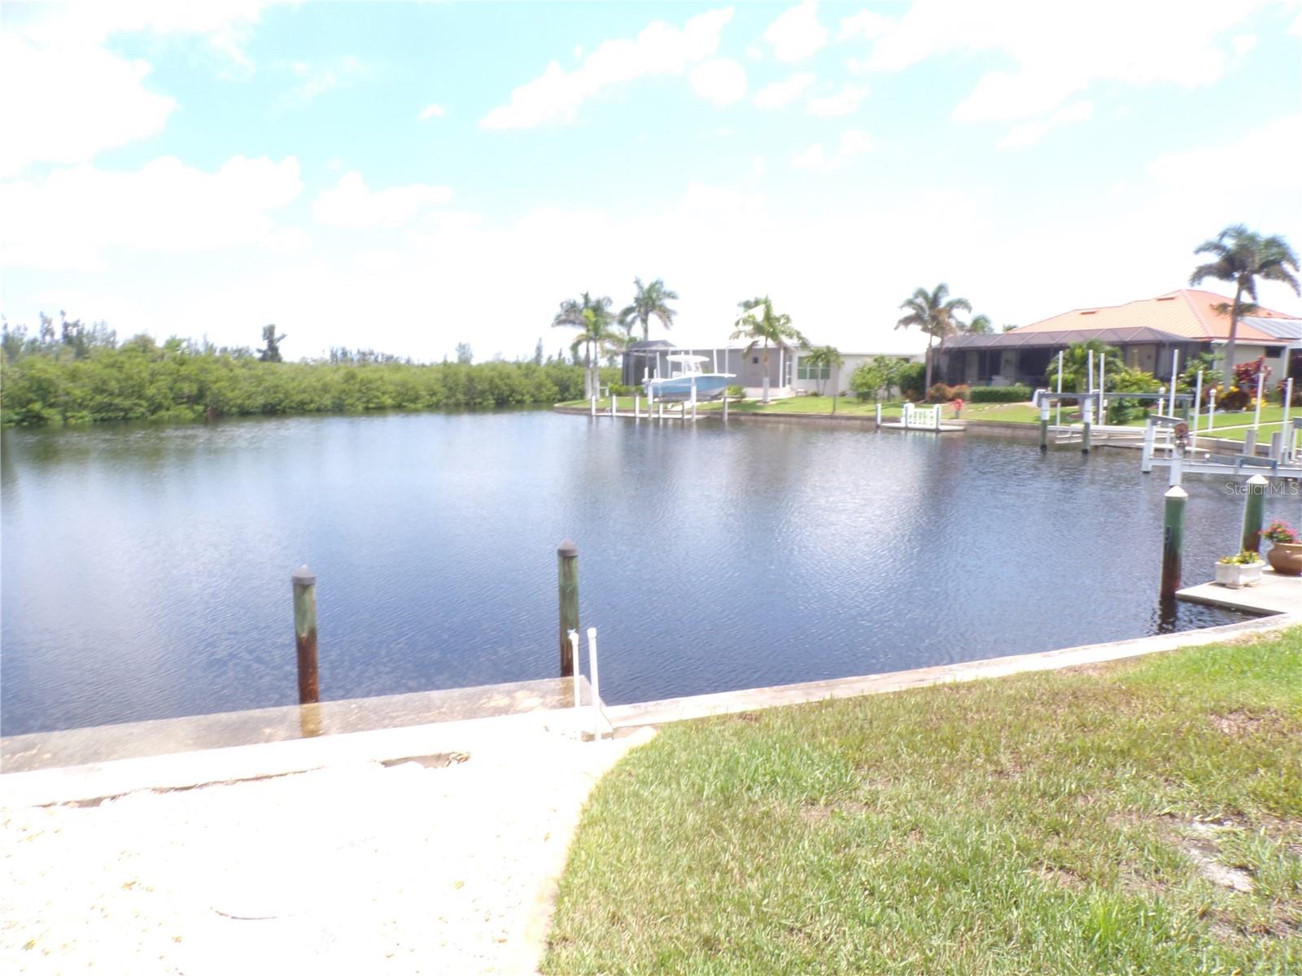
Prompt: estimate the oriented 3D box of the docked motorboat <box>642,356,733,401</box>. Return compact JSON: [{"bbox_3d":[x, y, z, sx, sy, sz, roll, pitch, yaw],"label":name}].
[{"bbox_3d":[2.387,-6.875,56.500,7.200,3.000,2.500,6,9,38],"label":"docked motorboat"}]

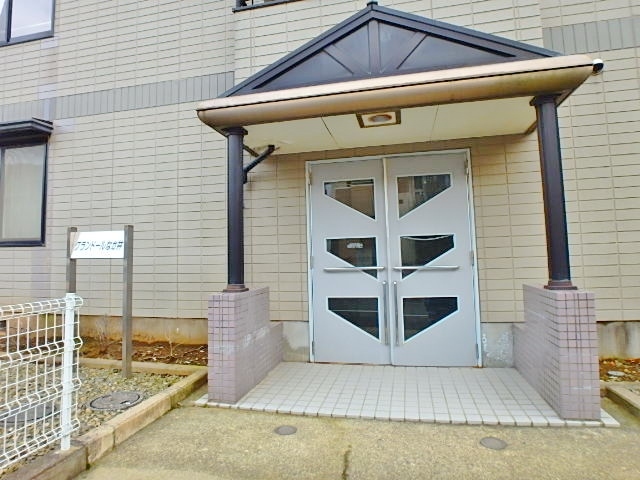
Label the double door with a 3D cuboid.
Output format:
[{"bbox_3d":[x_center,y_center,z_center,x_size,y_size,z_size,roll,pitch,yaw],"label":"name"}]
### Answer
[{"bbox_3d":[0.678,0.190,3.825,1.610,2.040,0.100,-2,-3,12],"label":"double door"}]

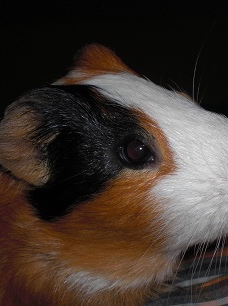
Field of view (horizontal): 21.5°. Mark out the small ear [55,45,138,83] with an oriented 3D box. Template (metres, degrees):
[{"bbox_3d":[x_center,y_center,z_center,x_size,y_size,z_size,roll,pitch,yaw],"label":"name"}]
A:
[{"bbox_3d":[-0.007,-0.036,0.245,0.028,0.017,0.020,5,15,18],"label":"small ear"}]

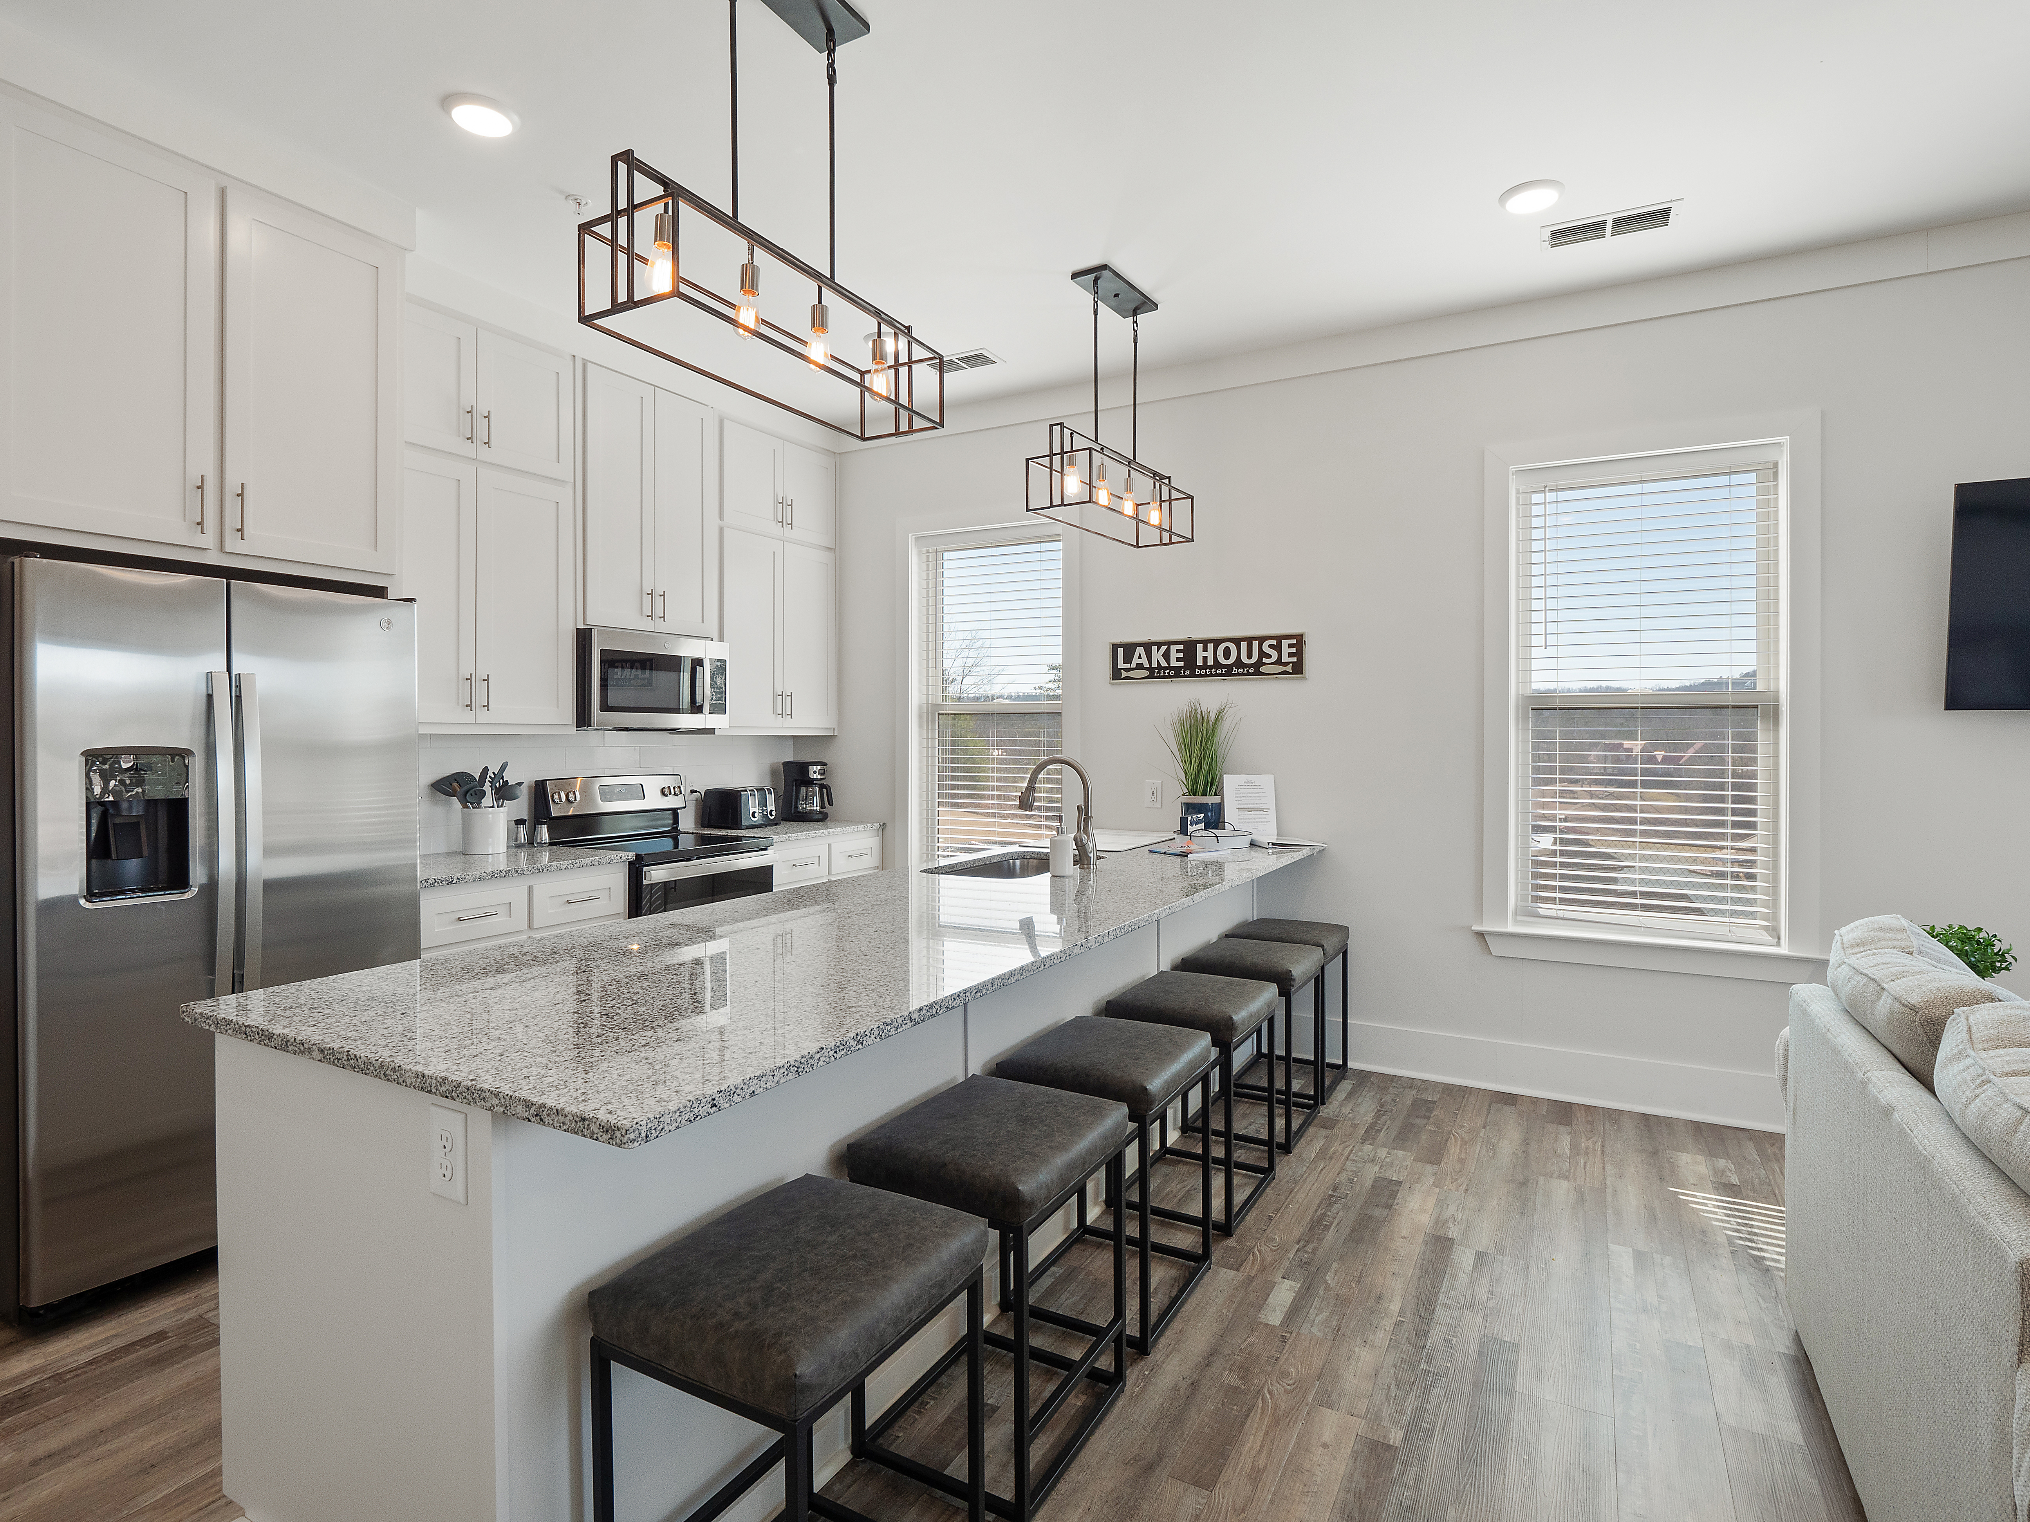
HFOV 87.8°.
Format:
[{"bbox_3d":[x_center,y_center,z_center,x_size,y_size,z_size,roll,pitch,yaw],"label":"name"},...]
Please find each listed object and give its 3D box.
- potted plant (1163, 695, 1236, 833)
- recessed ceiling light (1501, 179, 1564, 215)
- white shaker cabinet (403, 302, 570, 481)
[{"bbox_3d":[0.785,0.039,4.494,0.300,0.602,0.290,1,1,28],"label":"potted plant"},{"bbox_3d":[1.570,-1.712,3.212,0.188,0.026,0.188,1,1,28],"label":"recessed ceiling light"},{"bbox_3d":[-2.074,-1.328,3.843,0.320,0.505,0.850,1,1,28],"label":"white shaker cabinet"}]

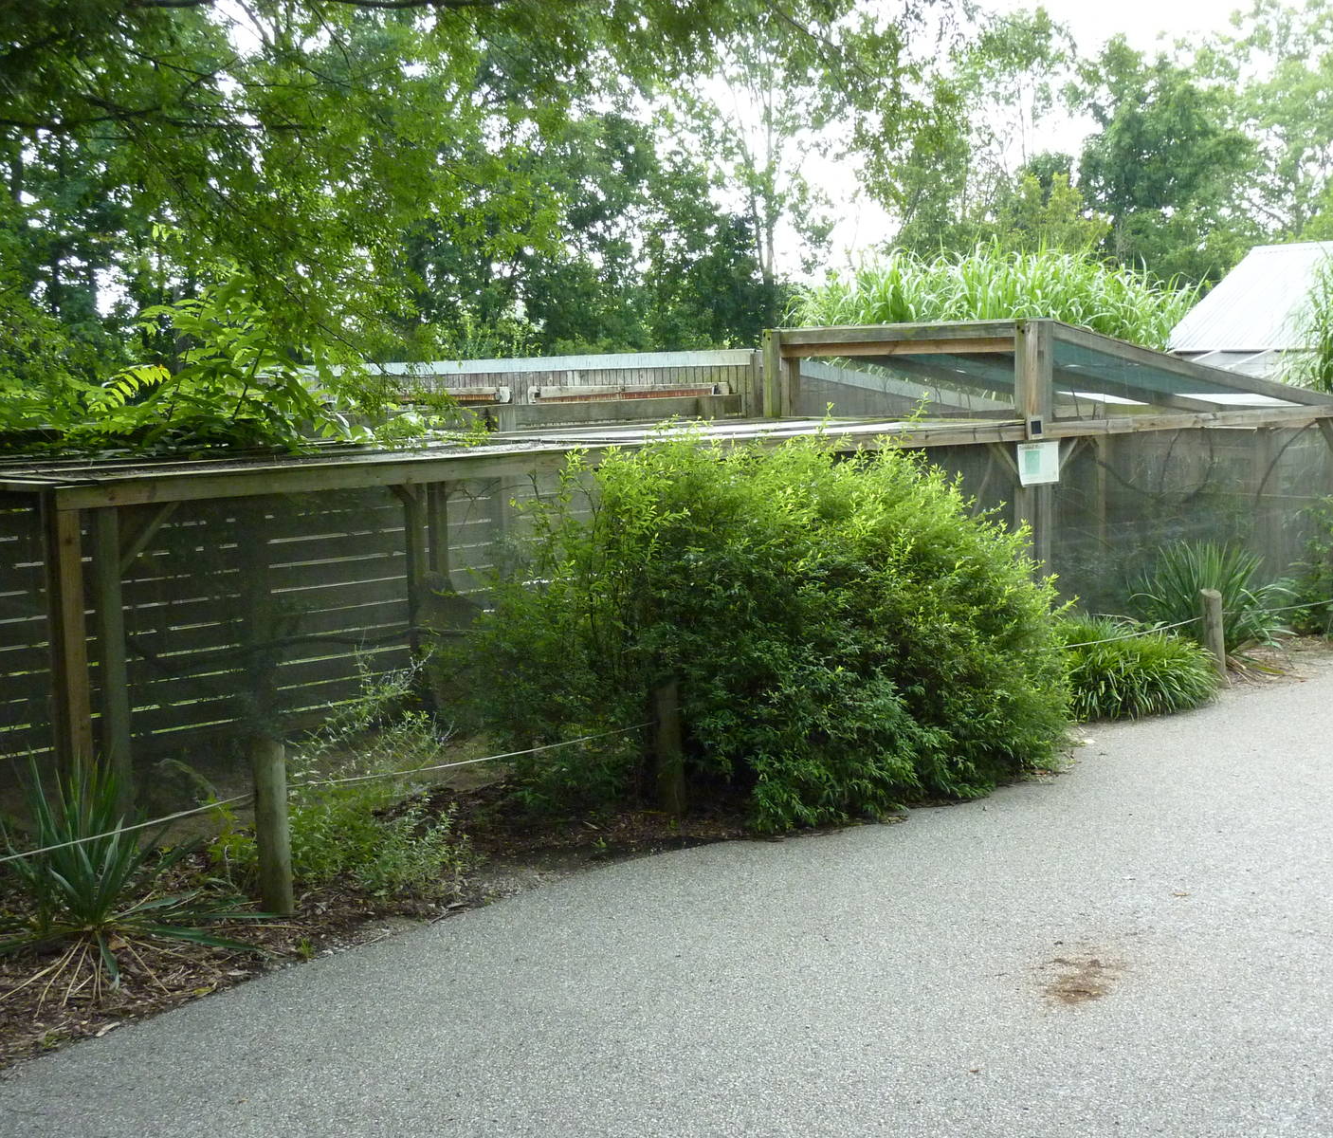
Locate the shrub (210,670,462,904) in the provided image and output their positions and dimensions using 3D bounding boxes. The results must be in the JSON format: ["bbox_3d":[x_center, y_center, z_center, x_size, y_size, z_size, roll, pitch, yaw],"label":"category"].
[{"bbox_3d":[-1.146,0.731,6.150,0.870,0.700,0.720,-2,5,-6],"label":"shrub"}]

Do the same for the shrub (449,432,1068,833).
[{"bbox_3d":[0.409,0.155,7.700,2.500,1.470,2.150,-2,5,0],"label":"shrub"}]

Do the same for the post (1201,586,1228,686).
[{"bbox_3d":[3.017,0.365,9.650,0.105,0.540,0.105,-2,5,0],"label":"post"}]

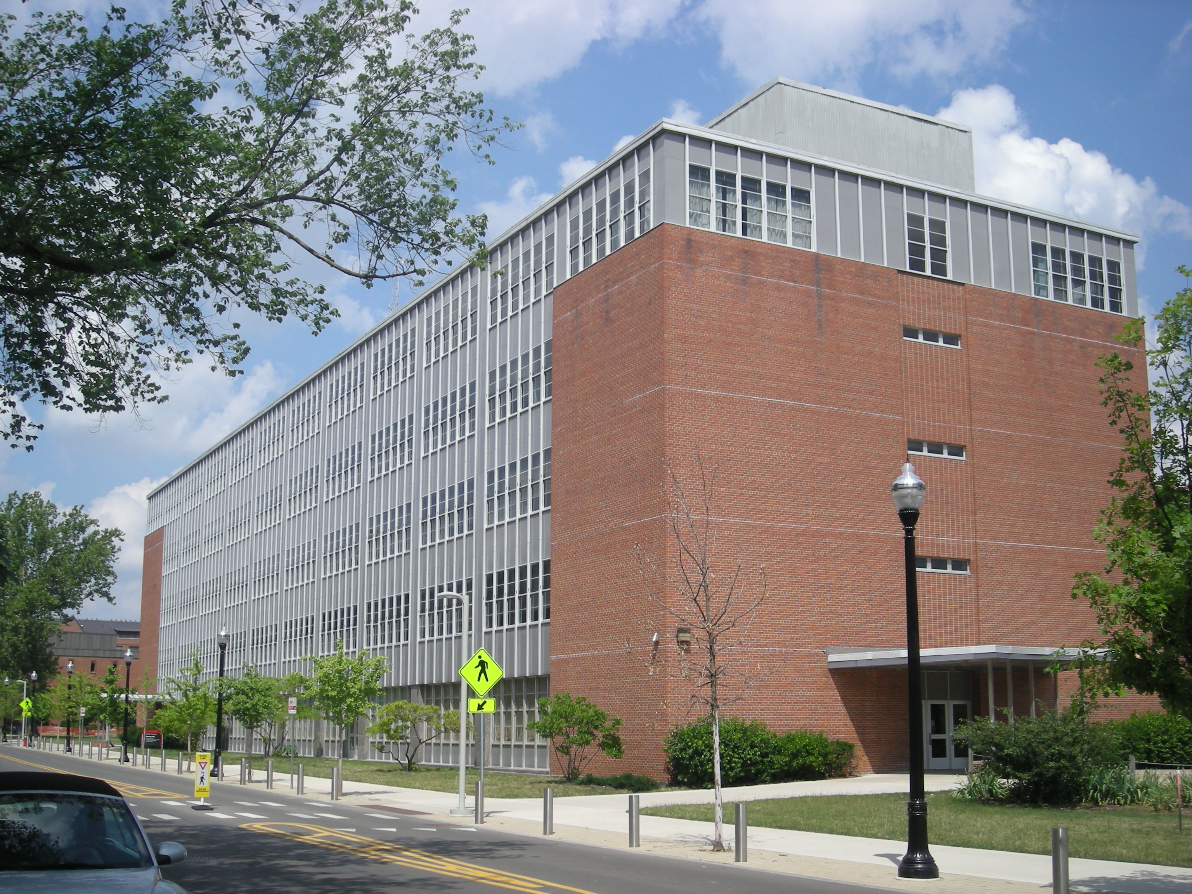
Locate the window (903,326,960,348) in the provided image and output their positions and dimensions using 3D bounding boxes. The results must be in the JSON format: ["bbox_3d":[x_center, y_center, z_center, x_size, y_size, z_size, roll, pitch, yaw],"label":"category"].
[{"bbox_3d":[10.717,-3.471,48.165,2.481,0.465,0.180,6,-12,-30],"label":"window"}]

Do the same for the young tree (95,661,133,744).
[{"bbox_3d":[-23.138,12.656,72.687,1.777,4.583,1.777,5,-11,-26],"label":"young tree"}]

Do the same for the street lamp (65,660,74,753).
[{"bbox_3d":[-30.425,15.062,87.986,0.500,5.250,0.500,5,-11,-26],"label":"street lamp"}]

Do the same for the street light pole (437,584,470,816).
[{"bbox_3d":[-2.866,5.181,30.889,0.880,4.468,0.460,5,-12,-26],"label":"street light pole"}]

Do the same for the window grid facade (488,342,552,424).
[{"bbox_3d":[-2.634,-2.175,52.161,0.180,2.035,5.658,5,-12,-26],"label":"window grid facade"}]

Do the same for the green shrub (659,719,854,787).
[{"bbox_3d":[4.647,8.359,41.573,5.350,1.820,1.750,6,-12,-30],"label":"green shrub"}]

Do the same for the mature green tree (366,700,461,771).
[{"bbox_3d":[-6.178,10.072,52.939,3.662,2.446,3.113,5,-11,-26],"label":"mature green tree"}]

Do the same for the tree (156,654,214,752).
[{"bbox_3d":[-15.537,10.049,57.922,2.100,4.648,2.100,5,-11,-26],"label":"tree"}]

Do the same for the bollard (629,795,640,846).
[{"bbox_3d":[0.580,5.686,23.011,0.160,0.754,0.160,5,-11,-26],"label":"bollard"}]

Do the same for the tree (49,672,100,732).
[{"bbox_3d":[-28.318,14.510,82.898,2.400,4.467,2.400,5,-11,-26],"label":"tree"}]

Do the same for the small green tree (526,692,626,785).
[{"bbox_3d":[-0.544,7.723,40.464,2.500,2.360,2.600,0,-10,0],"label":"small green tree"}]

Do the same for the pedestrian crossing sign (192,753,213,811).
[{"bbox_3d":[-8.325,7.082,32.151,0.410,1.160,0.320,5,-11,-24],"label":"pedestrian crossing sign"}]

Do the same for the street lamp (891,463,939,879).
[{"bbox_3d":[3.815,2.607,18.240,0.475,4.940,0.475,5,-12,-26],"label":"street lamp"}]

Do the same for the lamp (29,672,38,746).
[{"bbox_3d":[-39.994,18.667,108.034,0.500,5.300,0.500,5,-11,-26],"label":"lamp"}]

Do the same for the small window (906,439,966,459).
[{"bbox_3d":[10.707,0.100,47.503,2.469,0.456,0.180,6,-12,-30],"label":"small window"}]

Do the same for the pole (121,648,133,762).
[{"bbox_3d":[-22.322,12.327,72.468,0.500,5.300,0.500,5,-11,-26],"label":"pole"}]

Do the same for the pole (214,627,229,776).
[{"bbox_3d":[-13.548,9.128,54.640,0.500,5.300,0.500,5,-11,-26],"label":"pole"}]

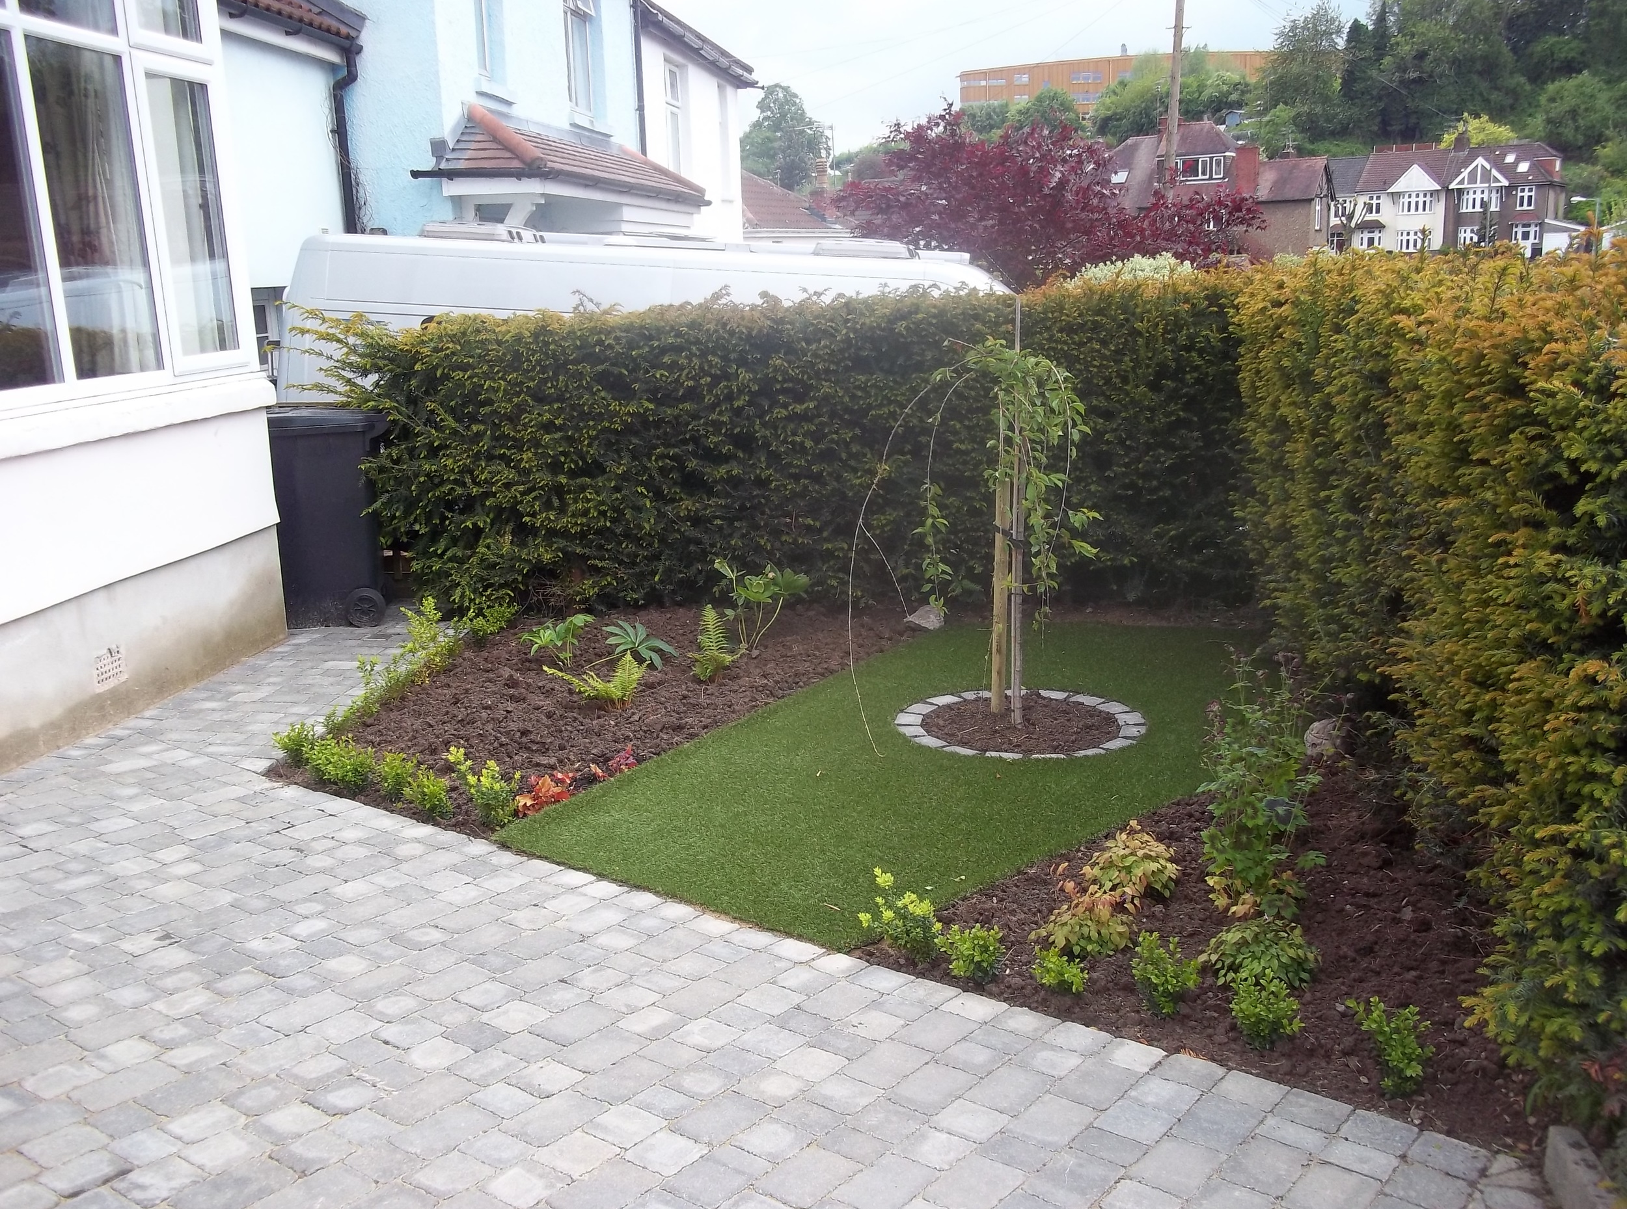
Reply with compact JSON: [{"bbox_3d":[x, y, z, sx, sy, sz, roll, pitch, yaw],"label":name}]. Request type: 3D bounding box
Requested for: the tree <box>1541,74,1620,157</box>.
[{"bbox_3d":[58.506,-37.514,115.000,6.200,6.600,6.000,5,14,26],"label":"tree"}]

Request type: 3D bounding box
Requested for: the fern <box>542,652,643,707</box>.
[{"bbox_3d":[-0.872,0.296,5.980,0.390,0.220,0.320,-2,13,0],"label":"fern"}]

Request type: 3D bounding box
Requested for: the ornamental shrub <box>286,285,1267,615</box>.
[{"bbox_3d":[-0.203,-0.829,7.839,4.720,1.600,1.050,0,13,8],"label":"ornamental shrub"}]

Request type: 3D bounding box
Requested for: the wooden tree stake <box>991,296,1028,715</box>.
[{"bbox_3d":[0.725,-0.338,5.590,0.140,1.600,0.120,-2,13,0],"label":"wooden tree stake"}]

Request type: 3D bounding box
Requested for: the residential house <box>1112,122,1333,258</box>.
[{"bbox_3d":[21.533,-21.195,80.000,10.800,9.000,8.500,4,14,25],"label":"residential house"}]

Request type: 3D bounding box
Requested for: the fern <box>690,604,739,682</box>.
[{"bbox_3d":[-0.415,0.160,6.330,0.200,0.320,0.200,-2,13,0],"label":"fern"}]

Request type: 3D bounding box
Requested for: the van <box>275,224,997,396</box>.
[{"bbox_3d":[-0.359,-1.026,10.275,5.900,2.750,2.000,4,14,7],"label":"van"}]

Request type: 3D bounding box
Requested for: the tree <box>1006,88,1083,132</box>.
[{"bbox_3d":[25.587,-53.894,165.000,8.200,6.200,7.500,0,13,9],"label":"tree"}]

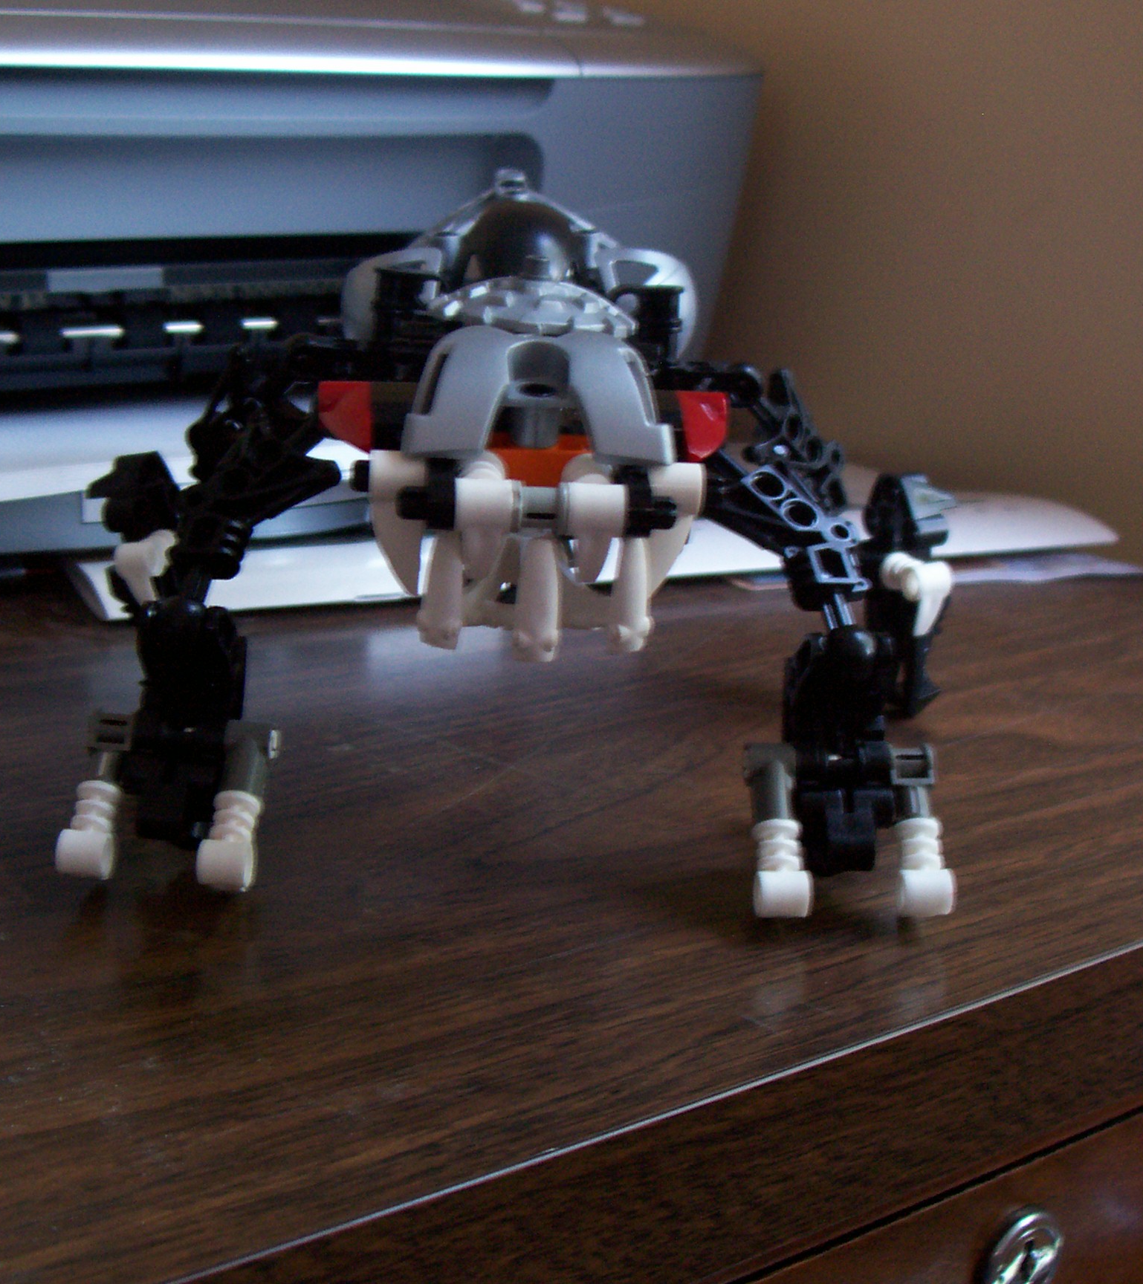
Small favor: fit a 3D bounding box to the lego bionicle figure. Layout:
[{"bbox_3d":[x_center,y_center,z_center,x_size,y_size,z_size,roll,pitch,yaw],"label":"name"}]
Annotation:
[{"bbox_3d":[-0.009,-0.024,0.381,0.196,0.121,0.190,1,15,-2],"label":"lego bionicle figure"}]

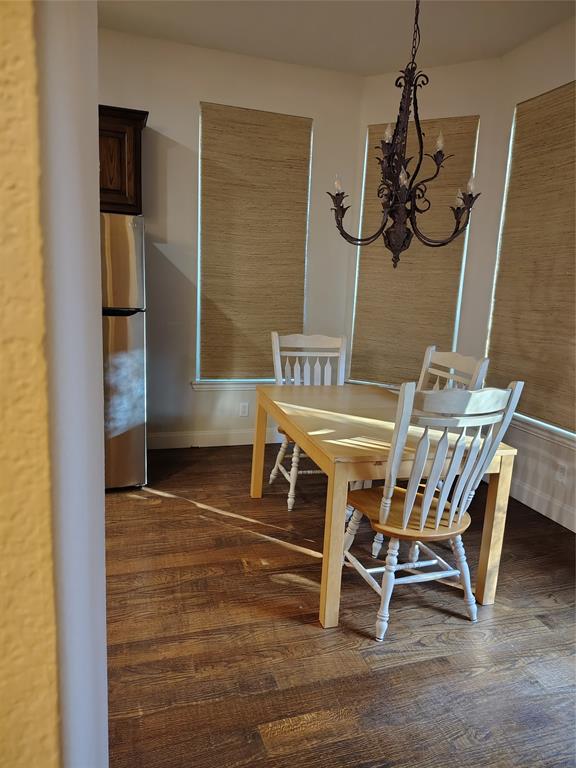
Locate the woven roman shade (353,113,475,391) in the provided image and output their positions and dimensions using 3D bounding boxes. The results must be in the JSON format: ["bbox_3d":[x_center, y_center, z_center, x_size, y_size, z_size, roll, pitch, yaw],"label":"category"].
[{"bbox_3d":[0.988,-0.996,4.342,0.868,2.123,0.091,9,13,27],"label":"woven roman shade"}]

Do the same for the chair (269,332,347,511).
[{"bbox_3d":[0.190,0.219,3.550,0.544,1.075,0.610,0,12,-15],"label":"chair"}]

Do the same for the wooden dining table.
[{"bbox_3d":[0.384,0.519,2.919,0.850,0.751,1.363,-1,12,-17],"label":"wooden dining table"}]

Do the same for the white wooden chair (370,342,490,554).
[{"bbox_3d":[0.678,0.347,3.025,0.610,1.075,0.544,-1,12,-19],"label":"white wooden chair"}]

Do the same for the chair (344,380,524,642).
[{"bbox_3d":[0.562,0.475,2.353,0.544,1.075,0.610,-1,12,-18],"label":"chair"}]

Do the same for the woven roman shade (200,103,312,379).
[{"bbox_3d":[-0.281,-1.069,4.322,0.912,2.128,0.091,-1,12,-17],"label":"woven roman shade"}]

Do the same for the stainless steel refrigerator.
[{"bbox_3d":[-1.400,-0.242,3.665,0.806,1.779,0.766,-1,12,-17],"label":"stainless steel refrigerator"}]

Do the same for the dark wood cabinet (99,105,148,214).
[{"bbox_3d":[-1.434,-1.514,3.636,0.907,0.660,0.373,-1,12,-17],"label":"dark wood cabinet"}]

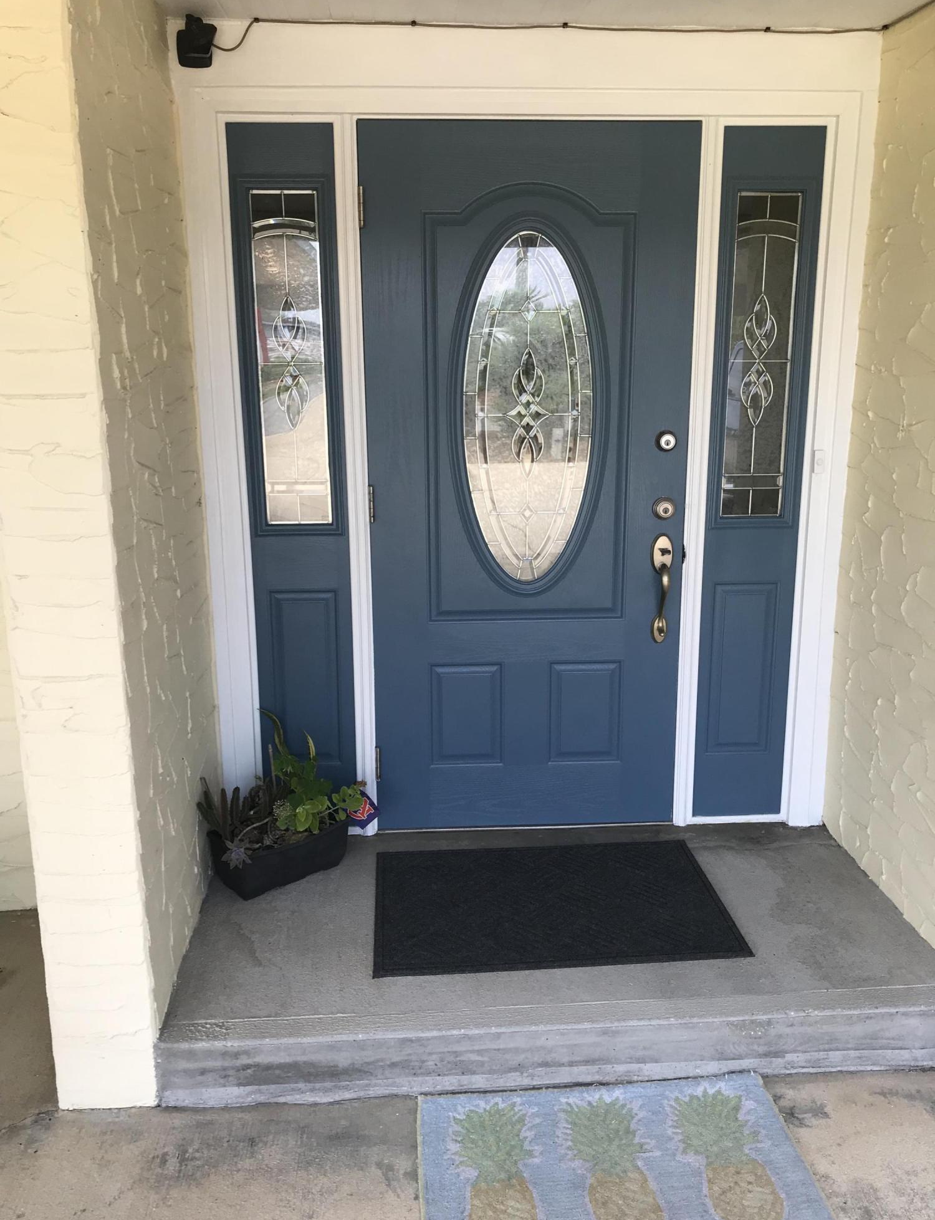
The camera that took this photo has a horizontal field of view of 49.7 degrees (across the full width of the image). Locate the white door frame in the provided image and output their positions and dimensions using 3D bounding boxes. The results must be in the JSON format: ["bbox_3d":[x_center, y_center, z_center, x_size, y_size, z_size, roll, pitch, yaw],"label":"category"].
[{"bbox_3d":[0.179,-0.353,2.872,1.830,2.110,0.120,-1,13,-2],"label":"white door frame"}]

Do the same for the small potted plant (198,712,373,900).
[{"bbox_3d":[-0.526,0.519,2.854,0.400,0.450,0.250,-12,18,-42],"label":"small potted plant"}]

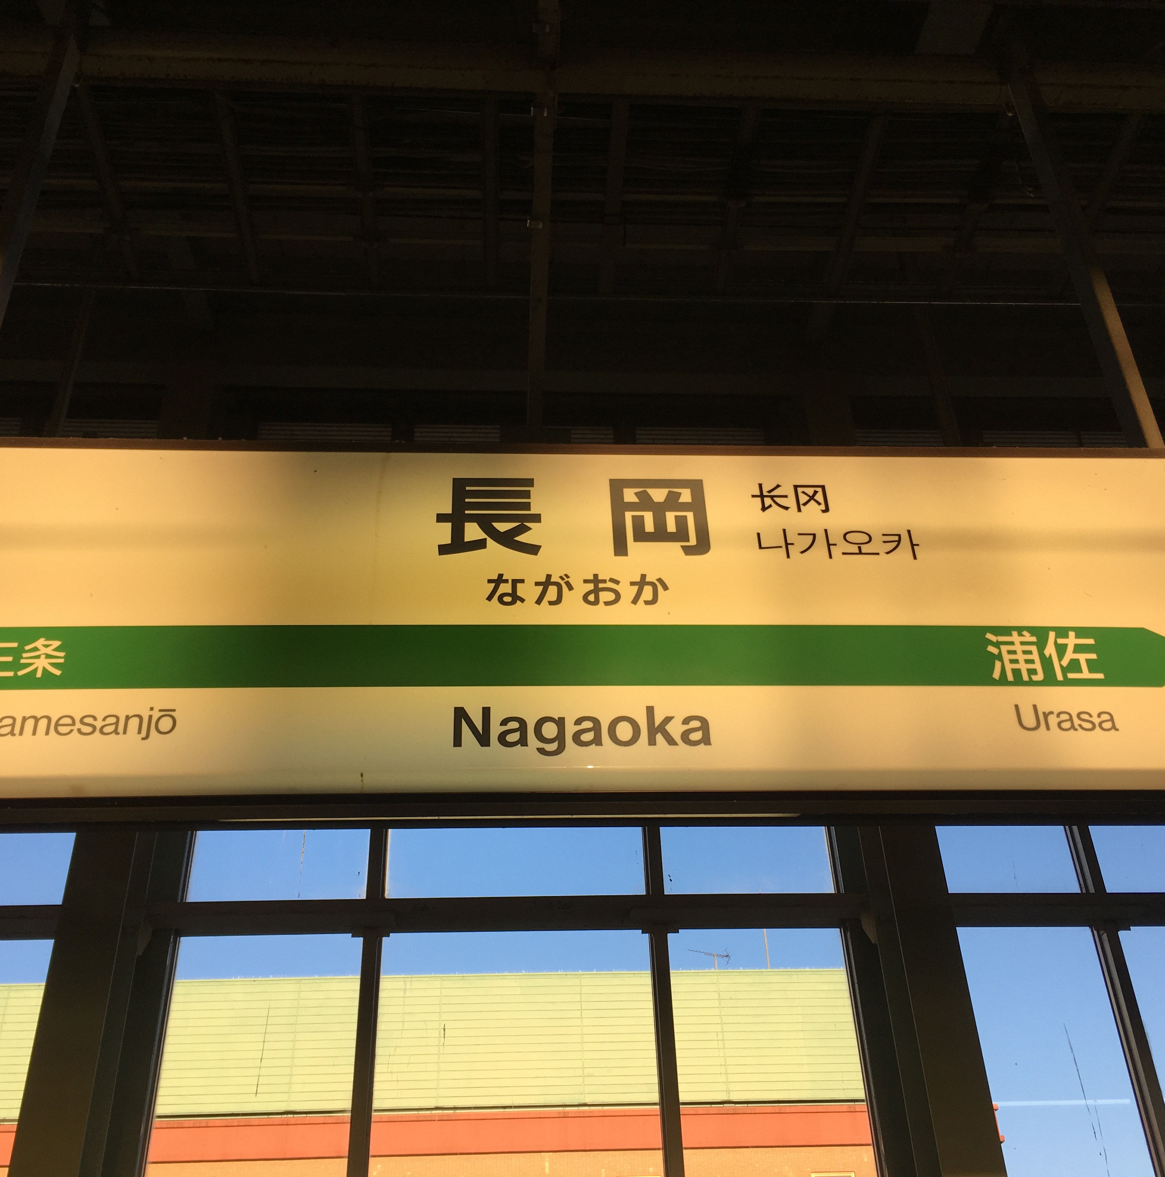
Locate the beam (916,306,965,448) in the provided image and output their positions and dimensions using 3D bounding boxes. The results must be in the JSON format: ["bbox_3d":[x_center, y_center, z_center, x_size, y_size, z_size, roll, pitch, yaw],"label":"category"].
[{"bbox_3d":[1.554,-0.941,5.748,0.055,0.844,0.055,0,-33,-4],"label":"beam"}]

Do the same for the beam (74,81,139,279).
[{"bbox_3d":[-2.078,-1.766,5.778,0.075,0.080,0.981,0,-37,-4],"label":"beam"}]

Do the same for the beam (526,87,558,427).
[{"bbox_3d":[-0.139,-0.999,4.252,0.058,0.060,1.363,0,-36,-4],"label":"beam"}]

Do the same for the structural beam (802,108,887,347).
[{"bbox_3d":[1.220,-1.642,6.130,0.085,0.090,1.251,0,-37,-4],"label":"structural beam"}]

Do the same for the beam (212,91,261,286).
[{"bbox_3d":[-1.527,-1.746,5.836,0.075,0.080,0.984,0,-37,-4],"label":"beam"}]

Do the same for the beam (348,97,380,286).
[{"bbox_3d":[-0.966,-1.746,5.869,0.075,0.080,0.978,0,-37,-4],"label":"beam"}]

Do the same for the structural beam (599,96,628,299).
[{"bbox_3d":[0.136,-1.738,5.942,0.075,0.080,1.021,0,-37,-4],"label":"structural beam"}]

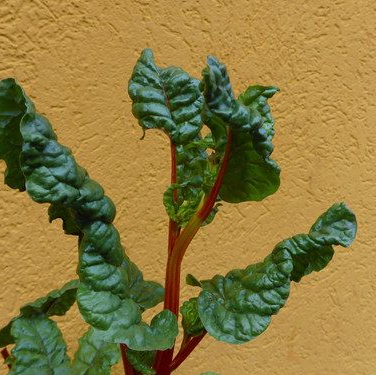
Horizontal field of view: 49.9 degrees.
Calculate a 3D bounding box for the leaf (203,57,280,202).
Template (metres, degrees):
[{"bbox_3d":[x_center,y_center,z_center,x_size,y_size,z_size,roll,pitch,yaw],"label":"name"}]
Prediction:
[{"bbox_3d":[0.075,-0.083,0.580,0.116,0.208,0.120,1,-7,-6],"label":"leaf"}]

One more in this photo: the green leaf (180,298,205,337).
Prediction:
[{"bbox_3d":[0.008,0.186,0.580,0.037,0.055,0.038,0,-7,0],"label":"green leaf"}]

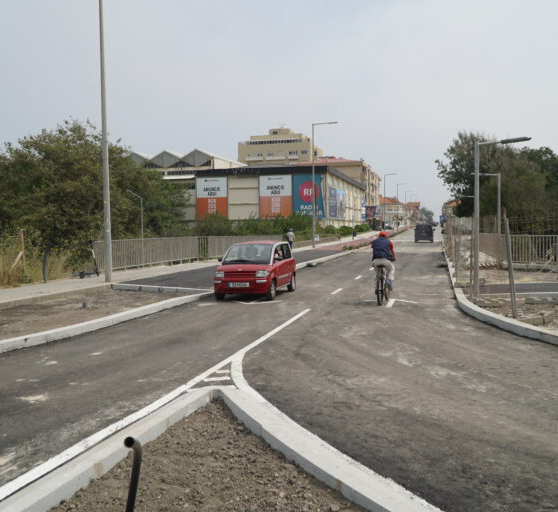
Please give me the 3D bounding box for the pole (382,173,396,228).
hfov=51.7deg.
[{"bbox_3d":[20.433,-9.929,105.501,2.150,10.100,0.280,0,3,16],"label":"pole"}]

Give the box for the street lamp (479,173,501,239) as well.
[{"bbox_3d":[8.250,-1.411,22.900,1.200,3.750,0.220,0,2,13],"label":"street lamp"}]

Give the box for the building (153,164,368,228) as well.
[{"bbox_3d":[0.036,-8.533,103.389,25.500,10.149,42.000,0,3,16],"label":"building"}]

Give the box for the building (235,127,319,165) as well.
[{"bbox_3d":[0.797,-20.853,161.537,20.500,28.570,15.500,0,3,16],"label":"building"}]

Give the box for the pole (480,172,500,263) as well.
[{"bbox_3d":[8.510,-1.533,23.654,1.250,3.950,0.200,0,3,16],"label":"pole"}]

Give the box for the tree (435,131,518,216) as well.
[{"bbox_3d":[19.831,-7.010,57.736,8.200,11.242,7.800,0,3,16],"label":"tree"}]

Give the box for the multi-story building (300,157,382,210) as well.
[{"bbox_3d":[16.734,-14.821,153.459,16.500,17.200,45.000,0,3,16],"label":"multi-story building"}]

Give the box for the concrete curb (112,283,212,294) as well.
[{"bbox_3d":[-3.300,0.903,15.900,3.200,0.180,0.200,1,3,22],"label":"concrete curb"}]

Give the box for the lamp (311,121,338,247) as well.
[{"bbox_3d":[3.730,-5.765,46.001,2.150,10.100,0.280,0,3,16],"label":"lamp"}]

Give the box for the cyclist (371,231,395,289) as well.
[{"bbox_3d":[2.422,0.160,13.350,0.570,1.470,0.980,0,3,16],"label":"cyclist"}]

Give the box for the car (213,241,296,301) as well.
[{"bbox_3d":[-0.507,0.326,14.767,1.450,1.420,2.750,0,3,16],"label":"car"}]

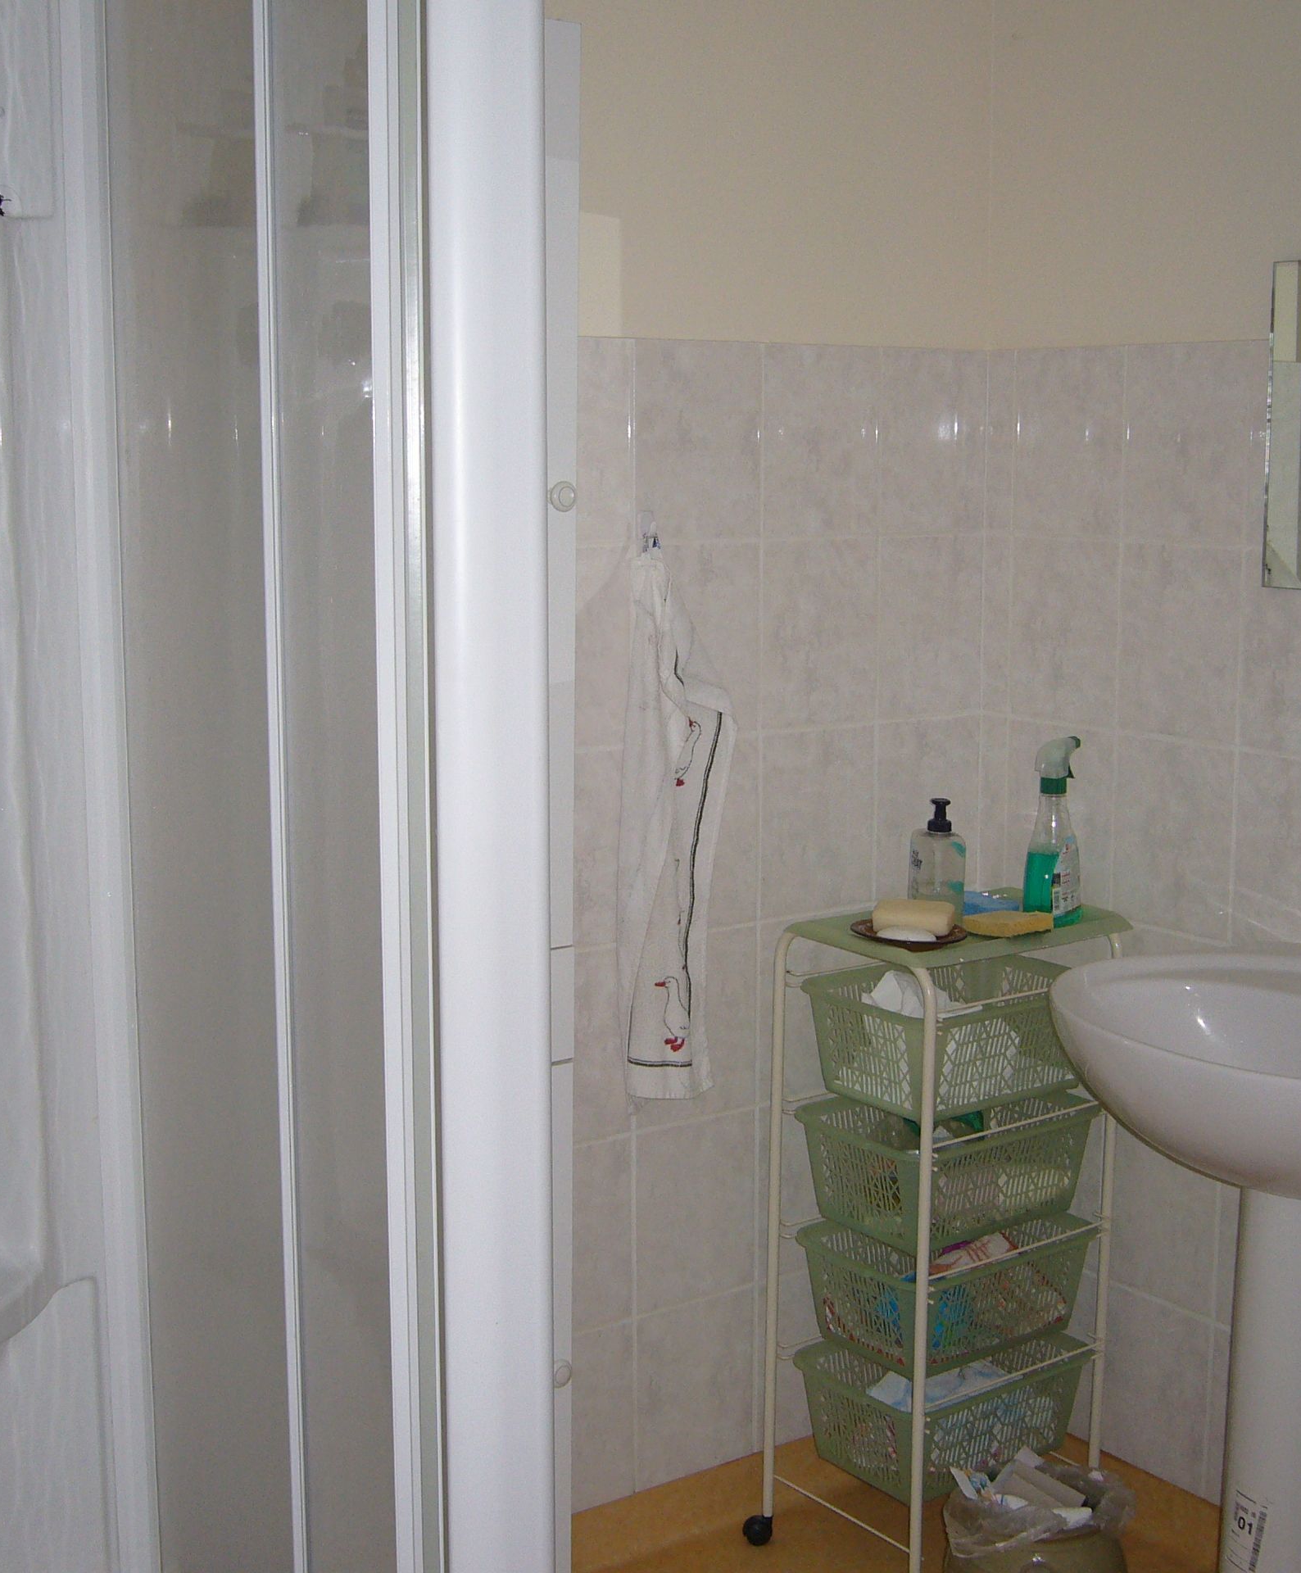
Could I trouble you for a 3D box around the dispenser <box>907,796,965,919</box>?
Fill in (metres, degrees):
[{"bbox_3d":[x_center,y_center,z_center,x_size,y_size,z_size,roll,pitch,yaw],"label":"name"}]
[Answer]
[{"bbox_3d":[0.357,0.093,2.626,0.069,0.157,0.064,1,9,8],"label":"dispenser"}]

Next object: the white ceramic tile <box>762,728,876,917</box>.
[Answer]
[{"bbox_3d":[0.223,0.047,2.869,0.200,0.250,0.010,-6,11,-35],"label":"white ceramic tile"}]

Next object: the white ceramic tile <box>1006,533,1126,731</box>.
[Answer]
[{"bbox_3d":[0.564,-0.211,2.888,0.010,0.250,0.200,-6,11,-35],"label":"white ceramic tile"}]

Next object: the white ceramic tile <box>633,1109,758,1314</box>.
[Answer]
[{"bbox_3d":[0.061,0.561,2.821,0.200,0.250,0.010,-7,11,-35],"label":"white ceramic tile"}]

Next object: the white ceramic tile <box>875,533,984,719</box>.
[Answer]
[{"bbox_3d":[0.388,-0.220,2.947,0.202,0.250,0.010,-6,11,-35],"label":"white ceramic tile"}]

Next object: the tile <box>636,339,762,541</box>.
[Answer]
[{"bbox_3d":[0.060,-0.433,2.675,0.200,0.250,0.010,-6,11,-35],"label":"tile"}]

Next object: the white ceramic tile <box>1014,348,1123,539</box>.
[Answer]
[{"bbox_3d":[0.563,-0.457,2.826,0.010,0.250,0.200,-7,11,-35],"label":"white ceramic tile"}]

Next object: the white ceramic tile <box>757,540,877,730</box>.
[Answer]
[{"bbox_3d":[0.224,-0.201,2.819,0.200,0.250,0.010,-7,11,-35],"label":"white ceramic tile"}]

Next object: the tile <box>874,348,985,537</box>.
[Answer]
[{"bbox_3d":[0.389,-0.469,2.908,0.202,0.250,0.010,-6,11,-35],"label":"tile"}]

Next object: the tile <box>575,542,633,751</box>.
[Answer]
[{"bbox_3d":[-0.105,-0.163,2.584,0.200,0.250,0.010,-7,11,-35],"label":"tile"}]

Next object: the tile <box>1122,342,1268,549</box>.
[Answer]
[{"bbox_3d":[0.677,-0.432,2.670,0.010,0.250,0.200,-7,11,-35],"label":"tile"}]

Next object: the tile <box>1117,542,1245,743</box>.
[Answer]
[{"bbox_3d":[0.681,-0.185,2.726,0.010,0.250,0.200,-6,11,-35],"label":"tile"}]

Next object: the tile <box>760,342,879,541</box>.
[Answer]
[{"bbox_3d":[0.223,-0.449,2.780,0.200,0.250,0.010,-7,11,-35],"label":"tile"}]

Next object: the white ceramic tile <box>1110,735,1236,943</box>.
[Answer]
[{"bbox_3d":[0.681,0.064,2.765,0.010,0.250,0.200,-6,11,-35],"label":"white ceramic tile"}]

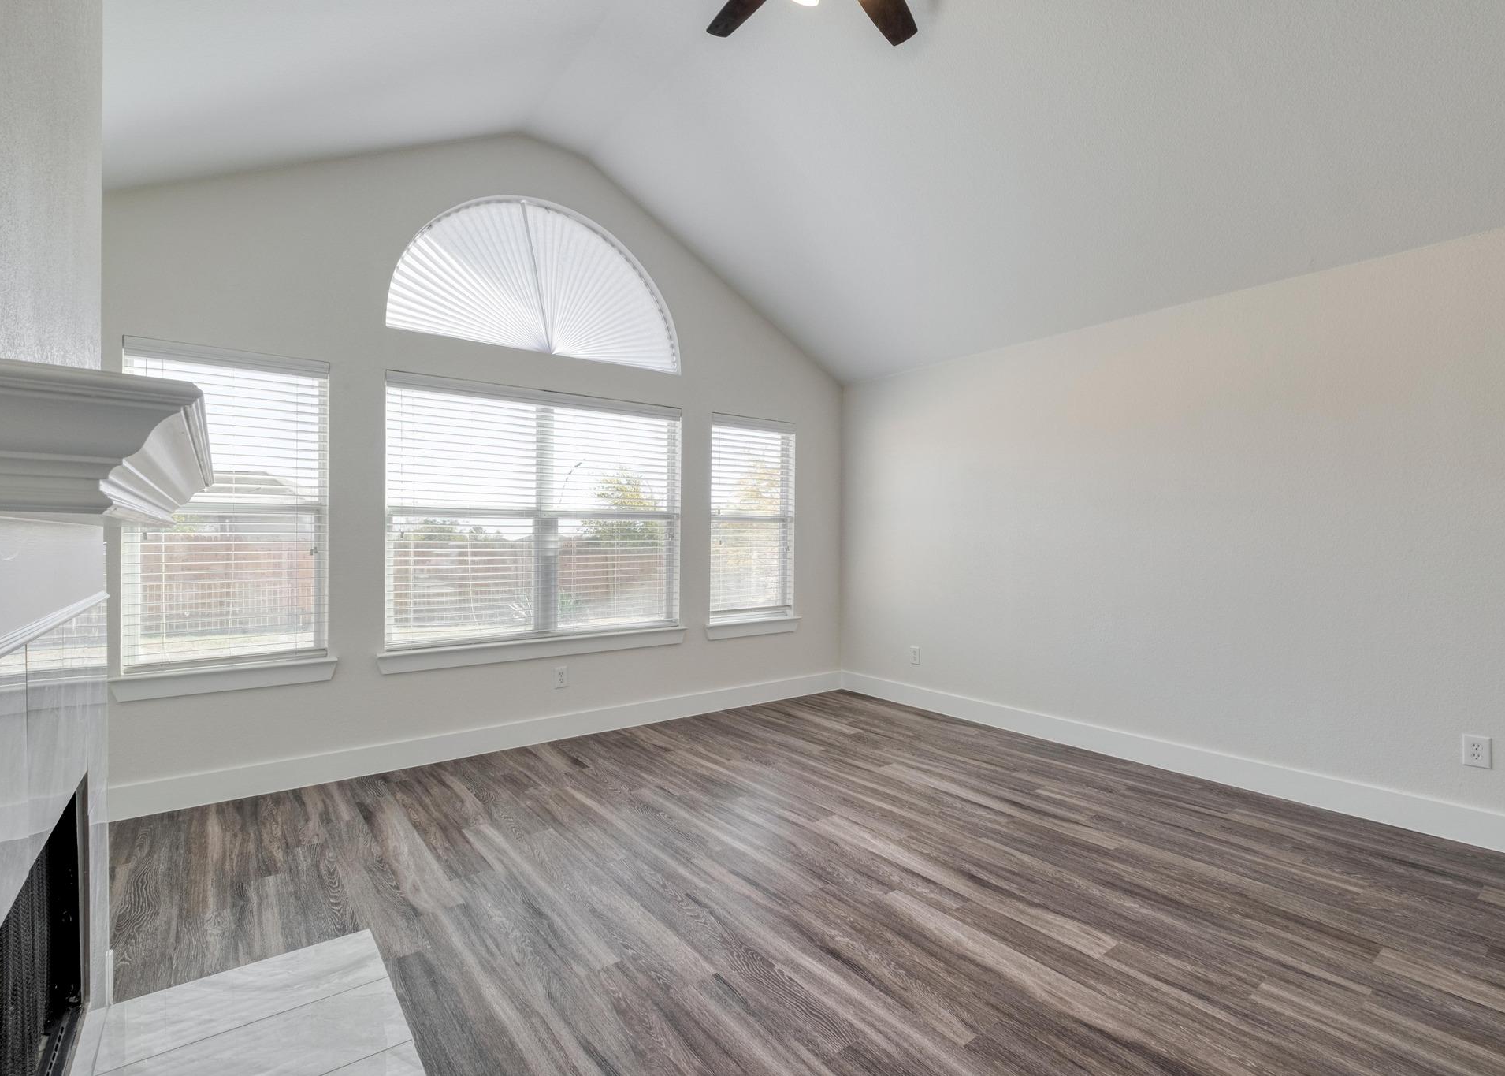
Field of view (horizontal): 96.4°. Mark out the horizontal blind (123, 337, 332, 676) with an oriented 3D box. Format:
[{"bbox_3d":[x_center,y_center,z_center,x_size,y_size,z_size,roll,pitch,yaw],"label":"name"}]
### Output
[{"bbox_3d":[-2.478,-0.142,3.209,0.765,1.479,0.090,0,0,-37],"label":"horizontal blind"}]

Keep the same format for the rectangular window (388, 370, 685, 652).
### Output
[{"bbox_3d":[-1.242,-0.140,4.140,1.808,1.496,0.065,0,0,-37],"label":"rectangular window"}]

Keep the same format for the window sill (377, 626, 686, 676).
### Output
[{"bbox_3d":[-1.236,0.666,4.117,1.886,0.117,0.105,0,0,-37],"label":"window sill"}]

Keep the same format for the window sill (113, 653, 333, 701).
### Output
[{"bbox_3d":[-2.463,0.656,3.184,0.844,0.117,0.105,0,0,-37],"label":"window sill"}]

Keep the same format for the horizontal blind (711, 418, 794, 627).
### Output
[{"bbox_3d":[-0.004,-0.136,5.090,0.788,1.510,0.090,0,0,-37],"label":"horizontal blind"}]

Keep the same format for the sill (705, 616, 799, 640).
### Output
[{"bbox_3d":[0.003,0.677,5.059,0.869,0.117,0.105,0,0,-37],"label":"sill"}]

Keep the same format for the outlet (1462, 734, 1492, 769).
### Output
[{"bbox_3d":[2.937,0.867,2.723,0.010,0.126,0.081,0,0,-37],"label":"outlet"}]

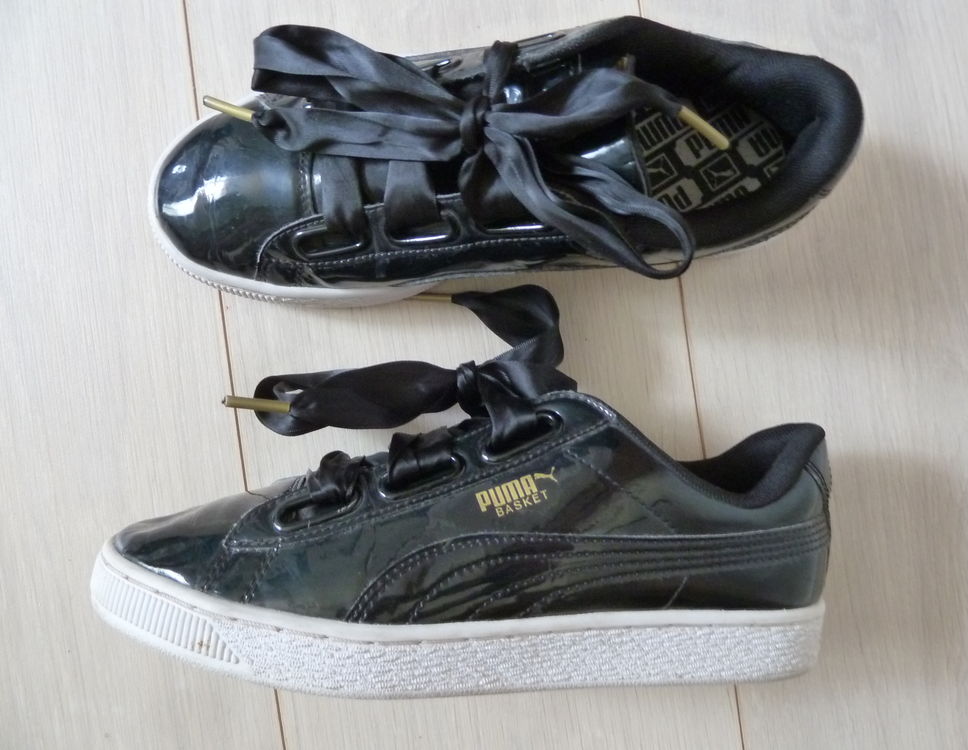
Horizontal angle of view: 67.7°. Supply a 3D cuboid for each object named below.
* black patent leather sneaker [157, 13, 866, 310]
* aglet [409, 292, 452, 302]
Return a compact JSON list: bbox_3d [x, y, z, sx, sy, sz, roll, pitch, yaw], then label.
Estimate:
[{"bbox_3d":[-0.004,-0.079,0.261,0.267,0.102,0.100,-2,90,0],"label":"black patent leather sneaker"},{"bbox_3d":[-0.024,-0.033,0.308,0.021,0.004,0.004,0,90,0],"label":"aglet"}]

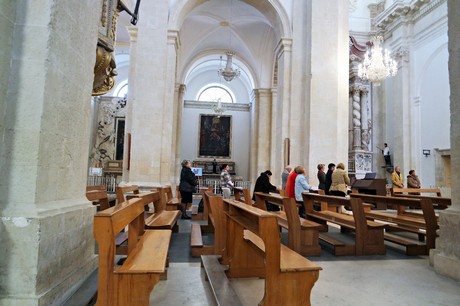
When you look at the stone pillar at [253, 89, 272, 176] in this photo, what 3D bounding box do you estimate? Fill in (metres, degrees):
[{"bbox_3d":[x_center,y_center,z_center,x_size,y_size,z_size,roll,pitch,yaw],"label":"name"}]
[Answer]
[{"bbox_3d":[2.062,-0.654,19.834,1.200,7.000,0.800,3,-5,-8],"label":"stone pillar"}]

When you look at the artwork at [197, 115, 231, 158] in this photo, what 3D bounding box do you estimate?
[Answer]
[{"bbox_3d":[-1.067,-1.214,22.550,2.330,3.150,0.150,3,-5,-8],"label":"artwork"}]

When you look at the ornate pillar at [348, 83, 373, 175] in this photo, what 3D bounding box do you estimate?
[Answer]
[{"bbox_3d":[9.211,-0.950,21.543,1.550,7.770,1.200,3,-5,-8],"label":"ornate pillar"}]

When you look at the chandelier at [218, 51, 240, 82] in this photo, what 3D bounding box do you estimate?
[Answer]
[{"bbox_3d":[-0.022,-3.775,13.371,0.920,1.350,0.920,3,-5,-8],"label":"chandelier"}]

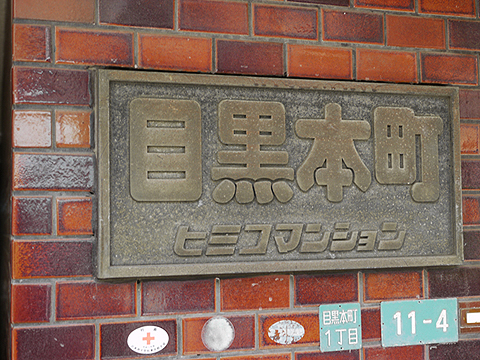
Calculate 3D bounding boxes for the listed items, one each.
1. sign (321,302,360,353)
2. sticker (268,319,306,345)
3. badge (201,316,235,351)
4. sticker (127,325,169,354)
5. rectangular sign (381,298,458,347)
[{"bbox_3d":[0.134,0.193,0.909,0.059,0.060,0.007,0,-4,-18],"label":"sign"},{"bbox_3d":[0.060,0.195,0.886,0.051,0.032,0.004,0,-4,-18],"label":"sticker"},{"bbox_3d":[-0.026,0.190,0.857,0.044,0.044,0.006,0,-4,-18],"label":"badge"},{"bbox_3d":[-0.110,0.192,0.831,0.051,0.034,0.004,0,-4,-18],"label":"sticker"},{"bbox_3d":[0.248,0.195,0.947,0.120,0.060,0.007,0,-4,-18],"label":"rectangular sign"}]

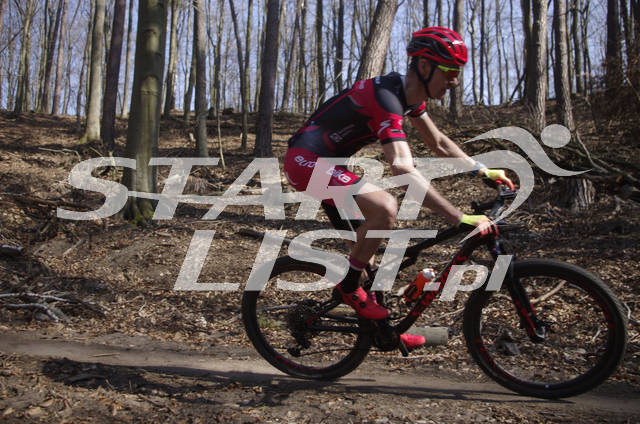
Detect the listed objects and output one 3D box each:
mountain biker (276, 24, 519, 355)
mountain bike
[{"bbox_3d":[0.375,-0.016,2.897,1.060,1.640,0.720,0,11,15],"label":"mountain biker"},{"bbox_3d":[0.482,0.424,2.988,1.880,1.030,0.730,0,12,15],"label":"mountain bike"}]

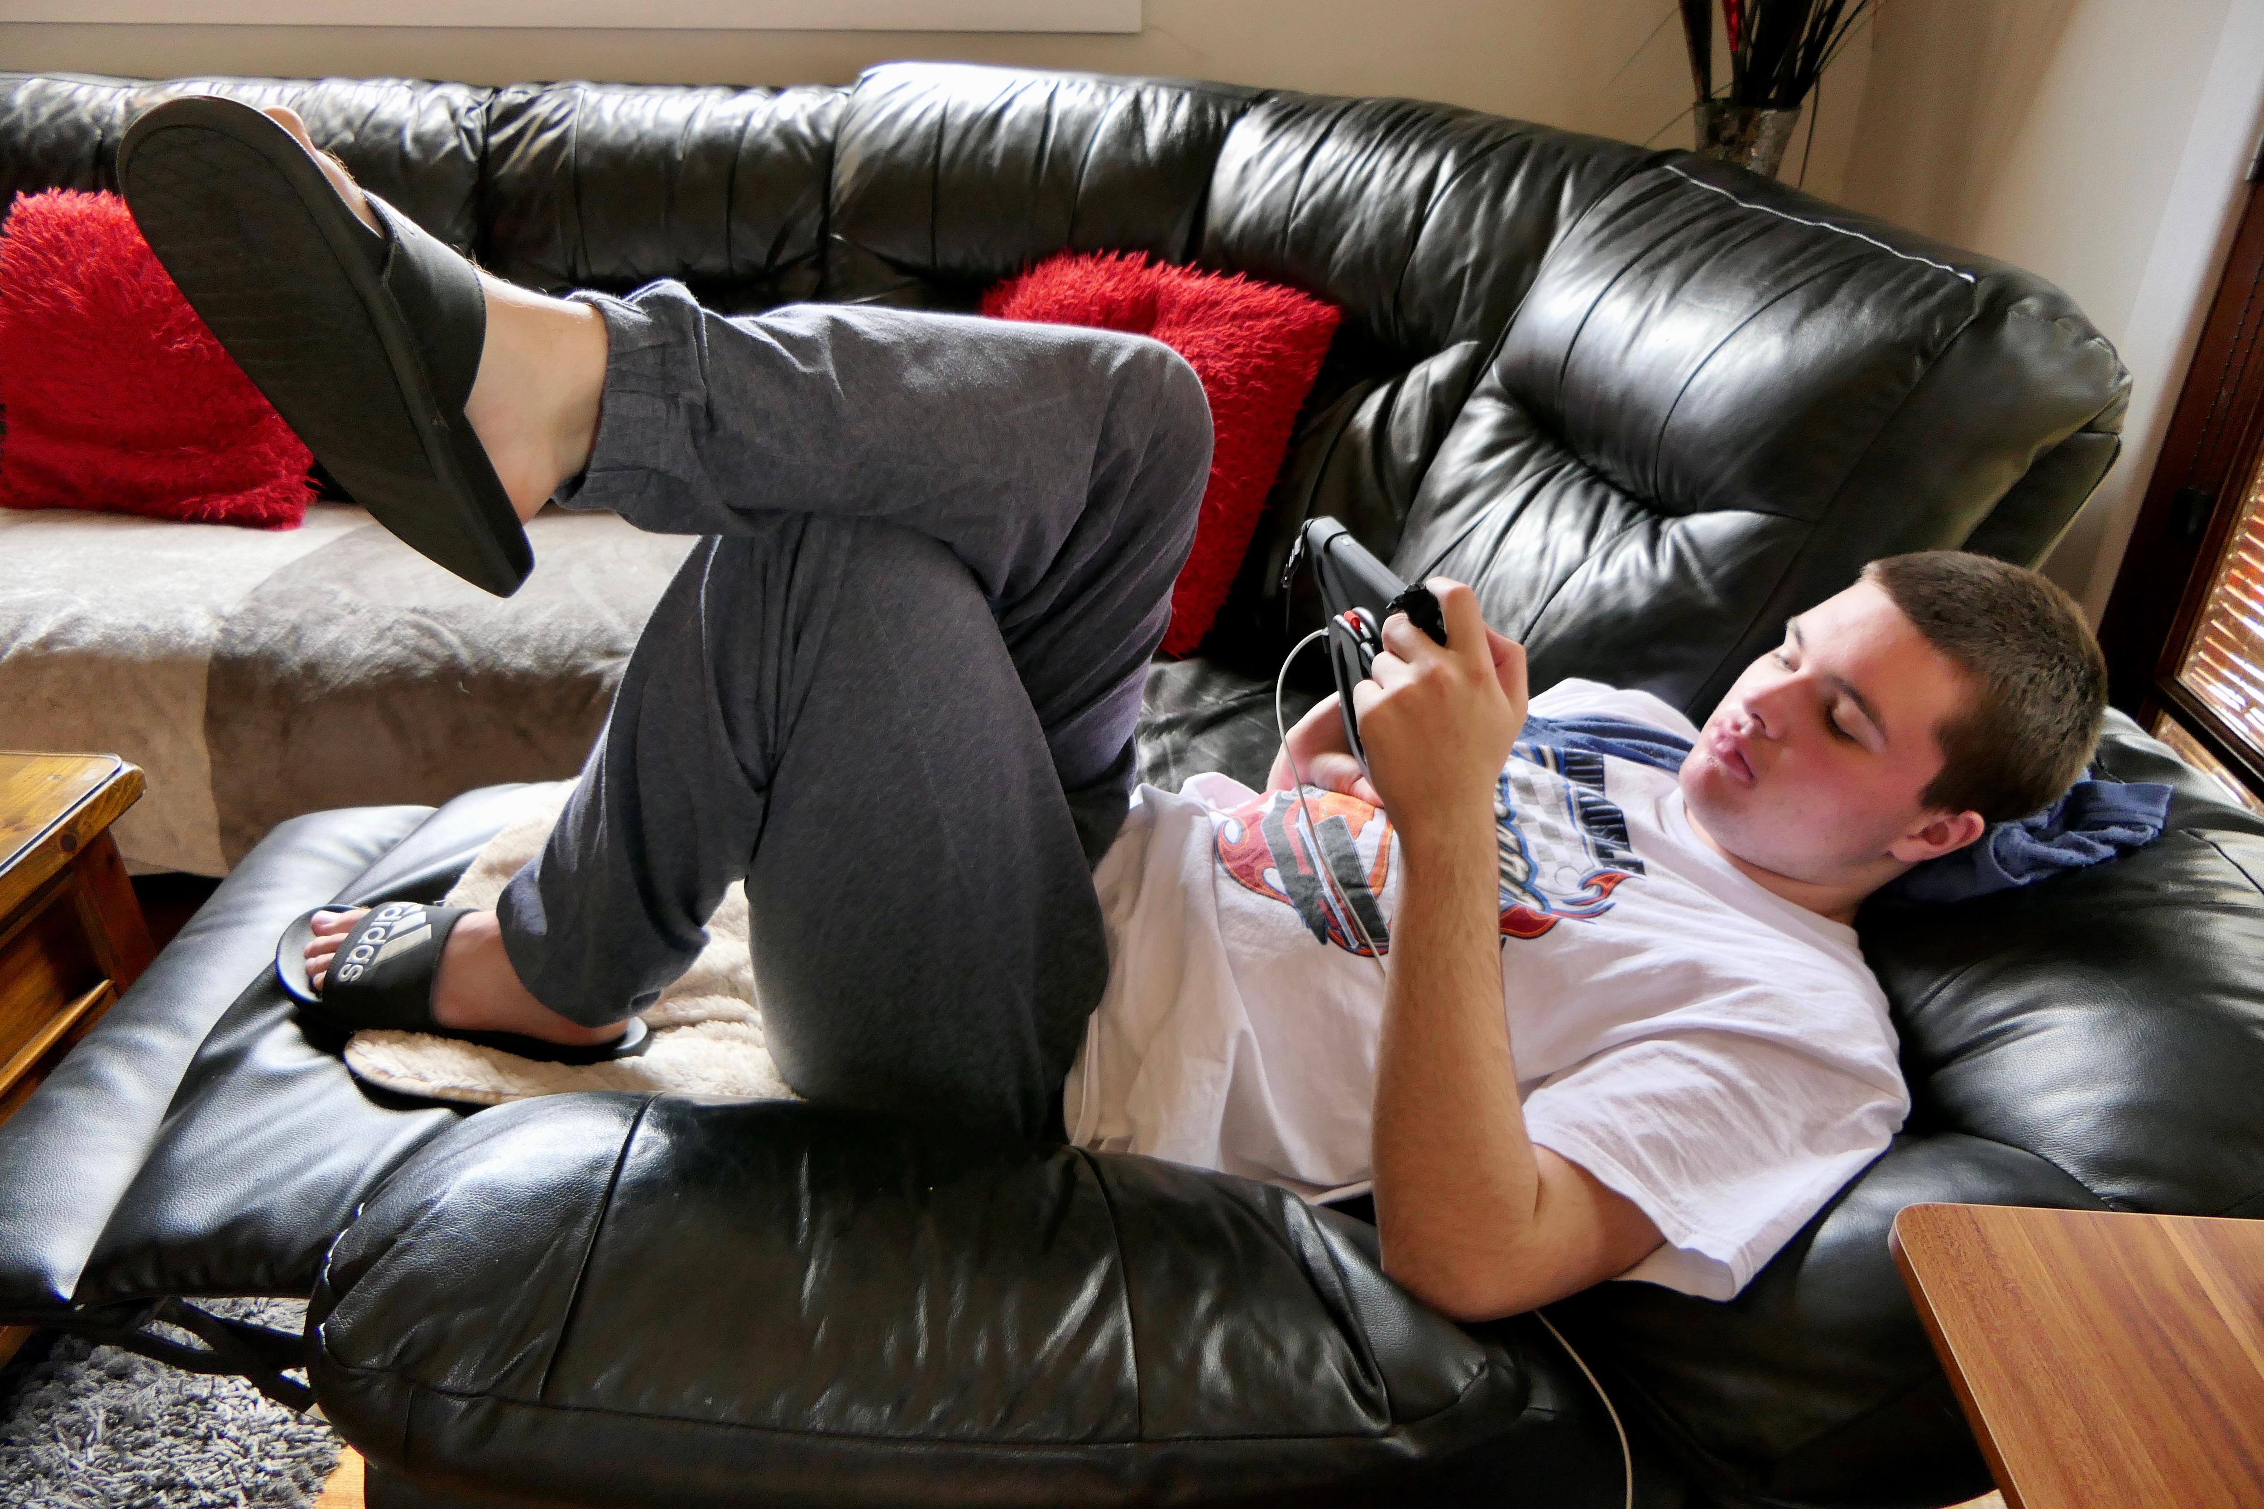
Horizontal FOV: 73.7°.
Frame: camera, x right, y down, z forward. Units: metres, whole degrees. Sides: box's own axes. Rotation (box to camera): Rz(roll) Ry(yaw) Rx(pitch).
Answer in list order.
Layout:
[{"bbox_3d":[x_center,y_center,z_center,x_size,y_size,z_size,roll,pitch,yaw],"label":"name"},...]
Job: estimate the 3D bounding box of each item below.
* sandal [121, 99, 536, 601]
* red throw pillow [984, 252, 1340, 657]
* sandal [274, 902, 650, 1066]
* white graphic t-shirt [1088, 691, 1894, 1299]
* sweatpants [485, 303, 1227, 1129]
[{"bbox_3d":[-0.425,-0.237,0.863,0.115,0.295,0.095,-8,35,30],"label":"sandal"},{"bbox_3d":[-0.035,-0.347,1.730,0.420,0.420,0.150,19,11,11],"label":"red throw pillow"},{"bbox_3d":[-0.489,0.142,1.103,0.295,0.090,0.115,12,31,11],"label":"sandal"},{"bbox_3d":[0.190,0.138,0.954,0.480,0.250,0.490,-12,27,6],"label":"white graphic t-shirt"},{"bbox_3d":[-0.190,-0.046,1.006,0.500,0.490,0.500,0,27,0],"label":"sweatpants"}]

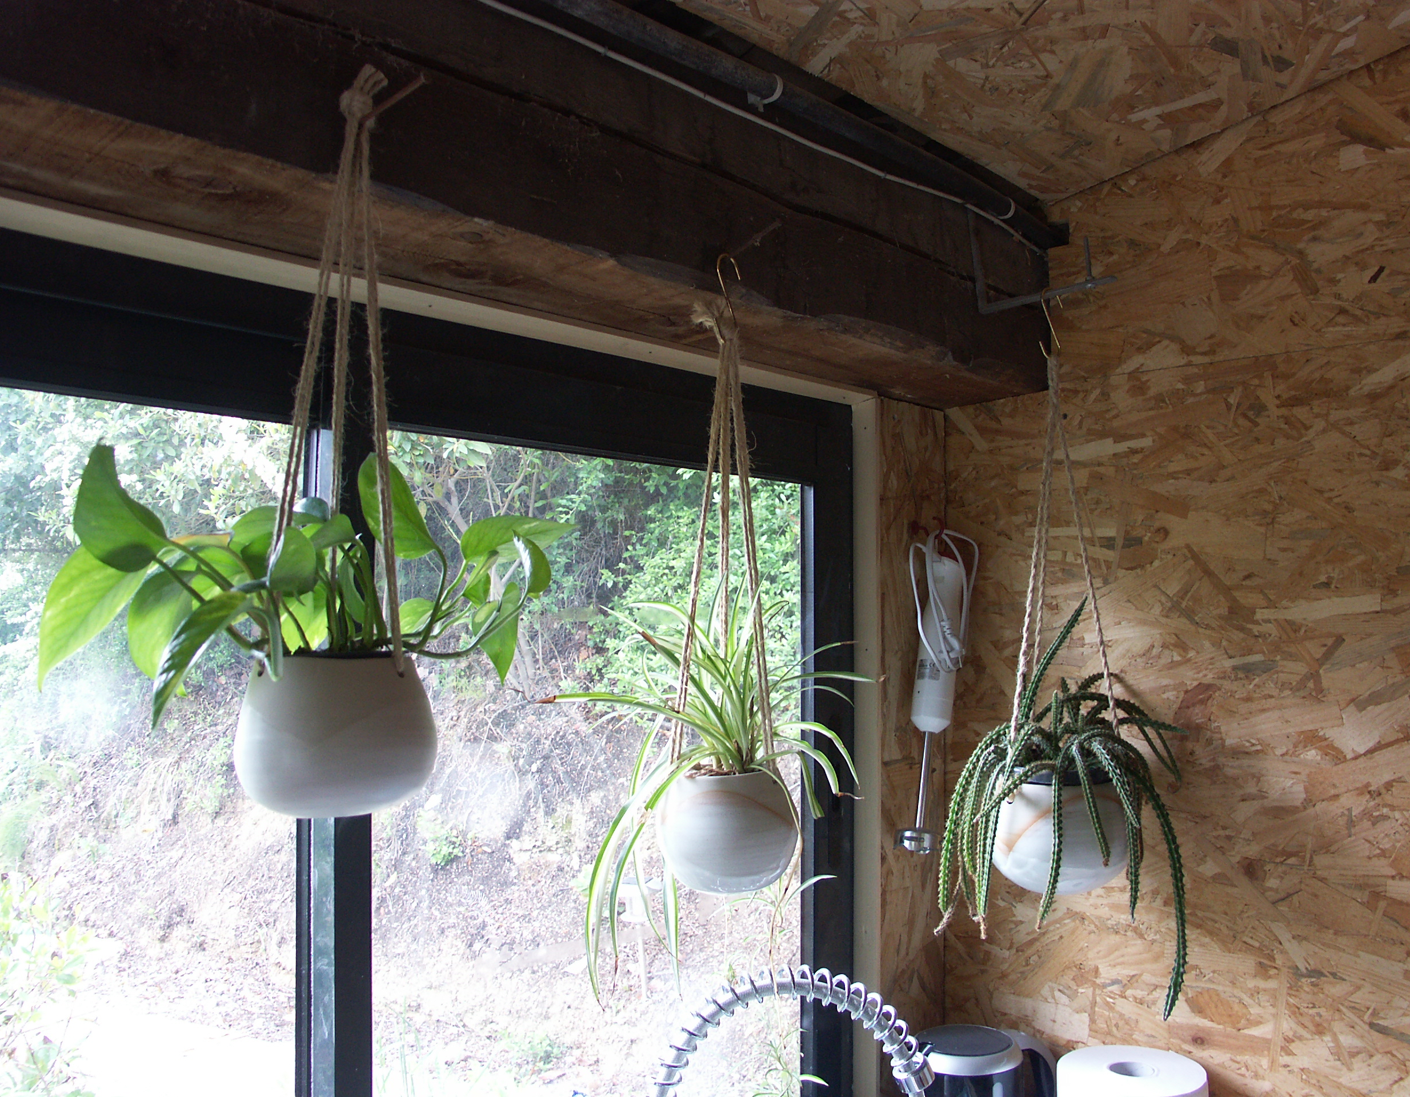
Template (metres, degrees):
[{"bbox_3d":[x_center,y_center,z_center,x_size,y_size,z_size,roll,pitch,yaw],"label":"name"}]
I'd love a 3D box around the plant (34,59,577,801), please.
[{"bbox_3d":[-0.258,-0.075,0.777,0.324,0.491,0.260,1,-4,-9],"label":"plant"}]

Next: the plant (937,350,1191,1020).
[{"bbox_3d":[0.387,0.142,1.284,0.256,0.712,0.250,-1,-4,8],"label":"plant"}]

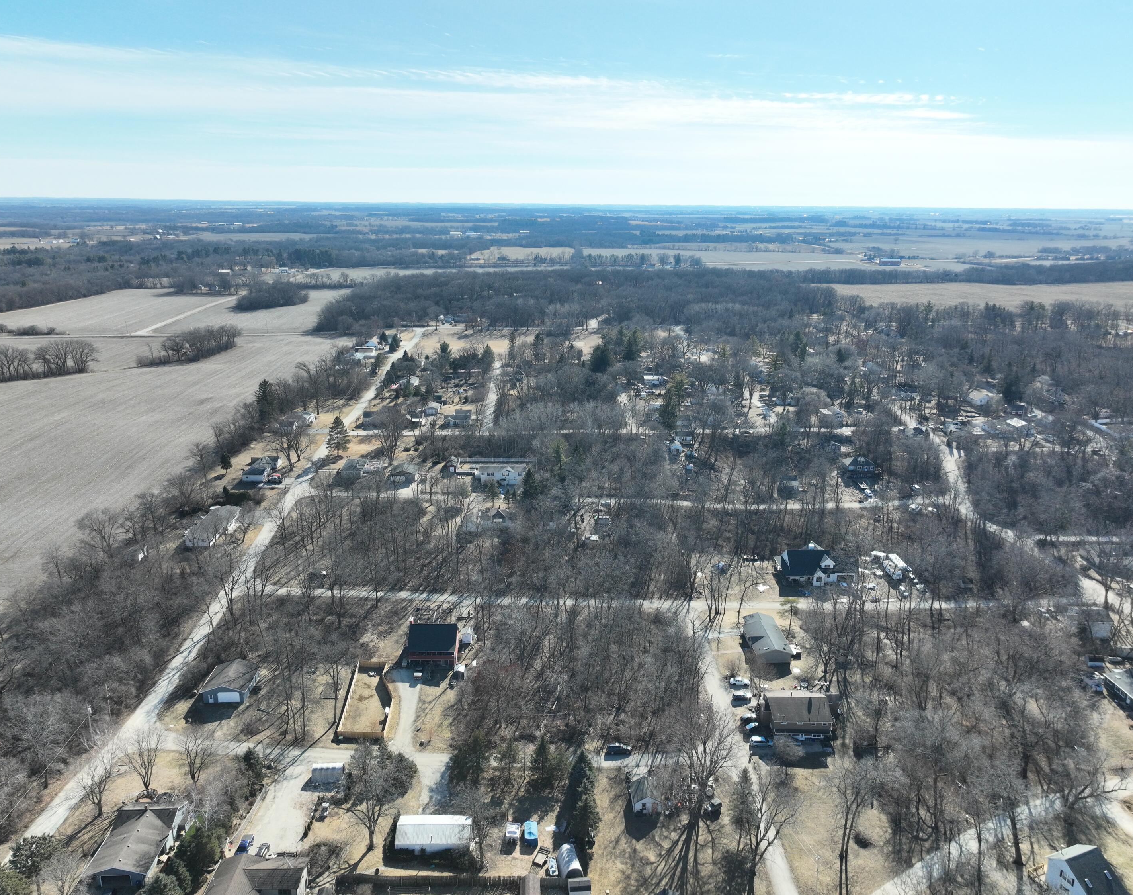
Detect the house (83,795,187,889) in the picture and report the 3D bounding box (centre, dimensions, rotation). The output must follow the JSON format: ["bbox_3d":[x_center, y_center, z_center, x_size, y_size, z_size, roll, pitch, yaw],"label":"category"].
[{"bbox_3d":[-74.620,68.262,144.608,10.500,4.700,17.200,0,17,-3],"label":"house"}]

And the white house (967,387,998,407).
[{"bbox_3d":[238.310,-28.309,475.679,10.500,5.900,11.500,0,17,-2],"label":"white house"}]

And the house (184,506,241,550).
[{"bbox_3d":[-124.561,27.237,290.577,9.888,4.742,28.754,0,17,-1],"label":"house"}]

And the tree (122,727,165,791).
[{"bbox_3d":[-80.334,59.774,157.926,8.200,13.200,8.000,1,17,0],"label":"tree"}]

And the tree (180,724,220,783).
[{"bbox_3d":[-70.625,59.637,159.940,7.600,12.500,7.400,1,17,0],"label":"tree"}]

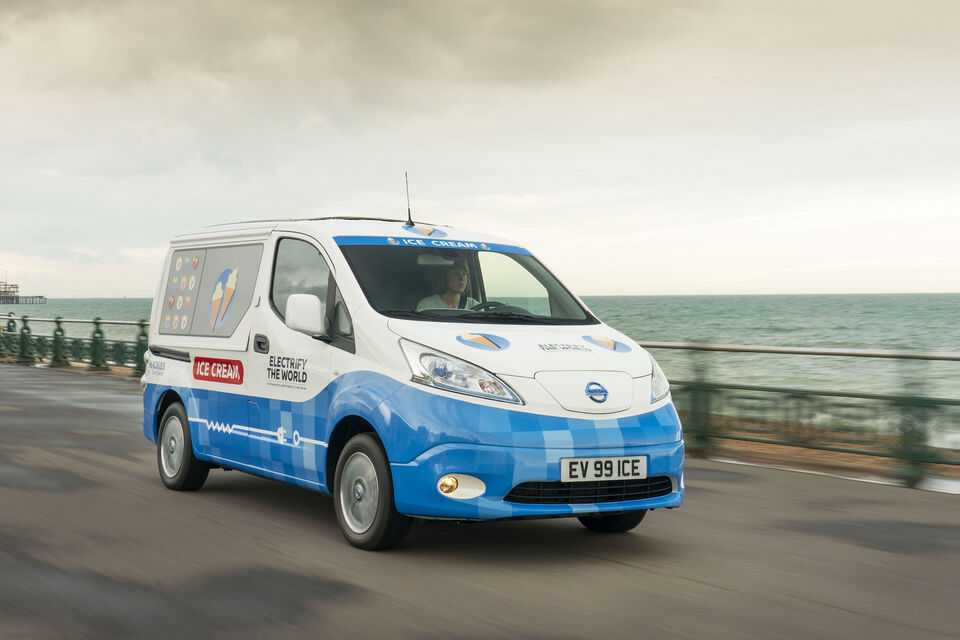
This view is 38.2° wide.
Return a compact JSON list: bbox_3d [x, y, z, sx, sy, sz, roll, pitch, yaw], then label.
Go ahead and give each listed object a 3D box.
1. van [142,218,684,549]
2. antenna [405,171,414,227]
[{"bbox_3d":[-0.568,0.245,8.535,1.820,1.850,4.560,1,0,-32],"label":"van"},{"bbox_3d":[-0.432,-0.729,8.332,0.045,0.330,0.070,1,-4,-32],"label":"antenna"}]

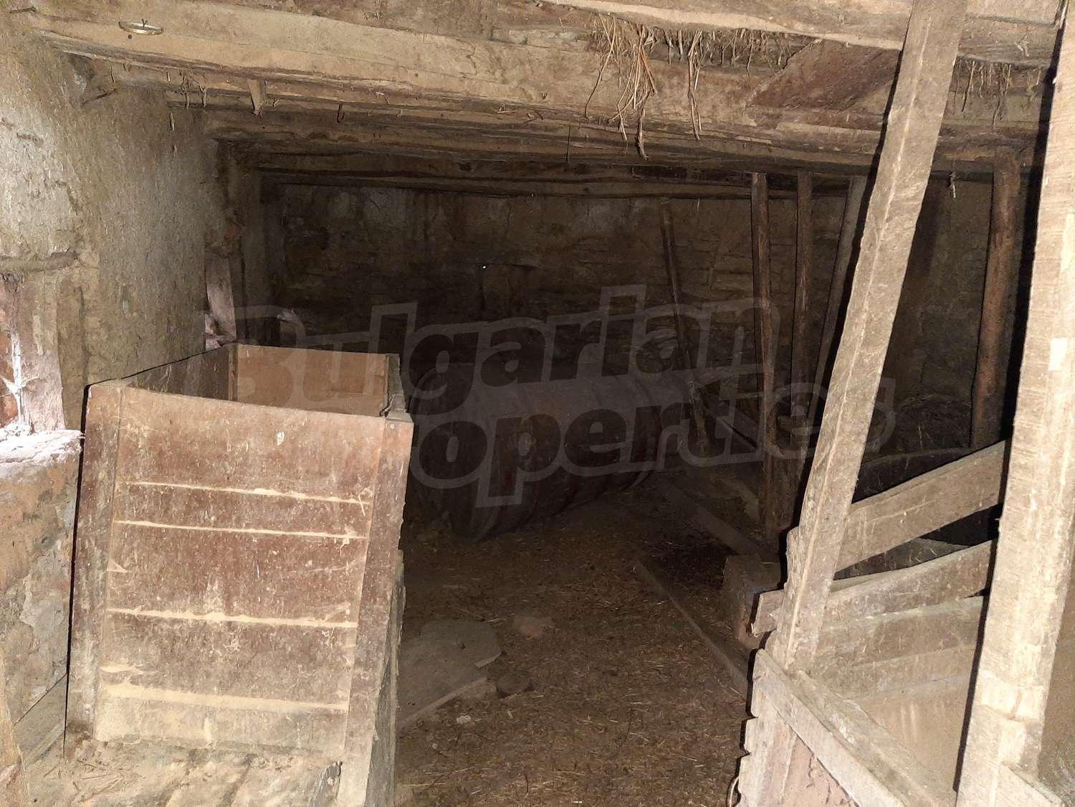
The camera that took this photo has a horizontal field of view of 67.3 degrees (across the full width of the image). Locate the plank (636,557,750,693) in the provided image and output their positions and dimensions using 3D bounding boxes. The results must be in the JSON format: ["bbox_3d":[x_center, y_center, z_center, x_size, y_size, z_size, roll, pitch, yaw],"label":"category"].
[{"bbox_3d":[0.664,0.941,3.529,0.080,0.065,1.460,0,7,-9],"label":"plank"}]

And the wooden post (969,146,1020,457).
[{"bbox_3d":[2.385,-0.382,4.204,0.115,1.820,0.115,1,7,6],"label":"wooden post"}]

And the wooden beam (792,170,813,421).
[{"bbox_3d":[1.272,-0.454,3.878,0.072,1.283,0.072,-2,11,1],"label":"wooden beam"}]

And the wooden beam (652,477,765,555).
[{"bbox_3d":[1.077,0.736,5.260,0.140,0.070,1.760,1,7,-6],"label":"wooden beam"}]

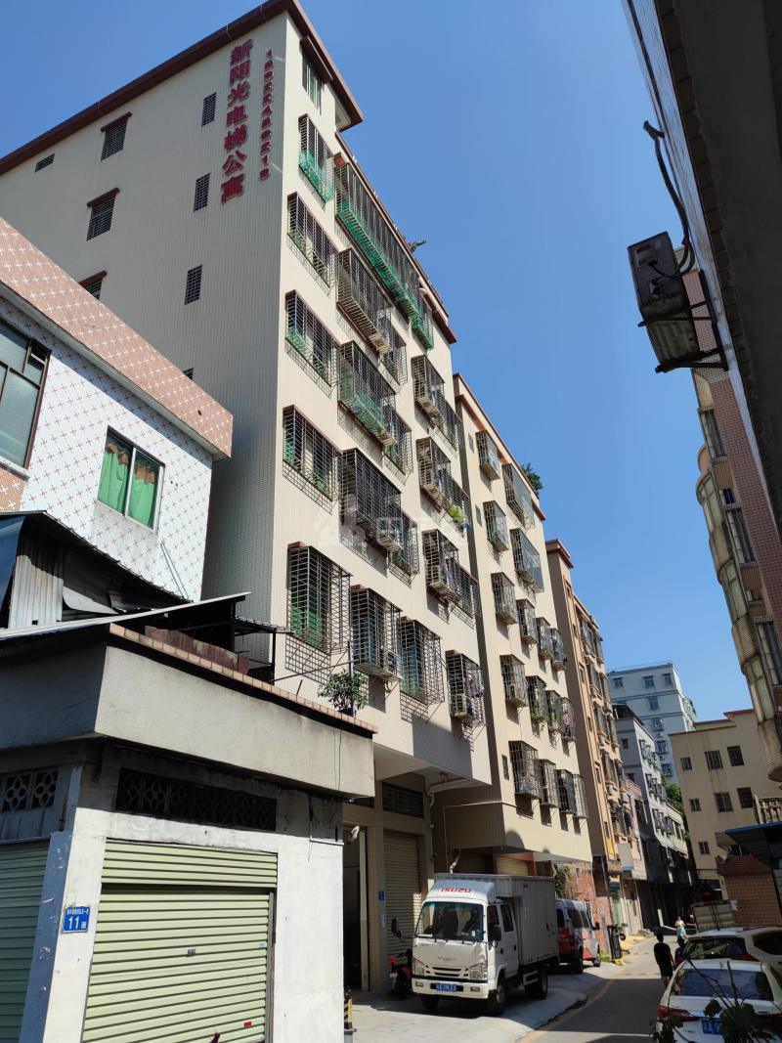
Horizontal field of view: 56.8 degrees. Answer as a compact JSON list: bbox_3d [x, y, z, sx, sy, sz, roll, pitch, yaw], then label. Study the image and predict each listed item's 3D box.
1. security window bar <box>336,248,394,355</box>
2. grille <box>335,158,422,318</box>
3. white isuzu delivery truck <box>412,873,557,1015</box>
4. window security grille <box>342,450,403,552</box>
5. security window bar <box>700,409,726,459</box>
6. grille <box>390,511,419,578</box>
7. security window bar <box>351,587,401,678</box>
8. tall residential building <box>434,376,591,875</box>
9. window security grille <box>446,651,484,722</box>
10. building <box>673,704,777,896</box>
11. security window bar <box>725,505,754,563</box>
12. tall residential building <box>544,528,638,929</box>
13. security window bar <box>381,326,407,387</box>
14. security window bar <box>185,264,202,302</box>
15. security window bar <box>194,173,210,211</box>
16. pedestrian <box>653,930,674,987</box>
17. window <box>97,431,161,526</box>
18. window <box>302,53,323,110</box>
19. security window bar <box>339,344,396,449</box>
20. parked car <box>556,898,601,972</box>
[{"bbox_3d":[-0.677,-5.979,19.707,0.463,1.636,2.336,-15,-30,22],"label":"security window bar"},{"bbox_3d":[-0.272,-8.638,22.832,0.480,1.953,4.957,-14,-30,23],"label":"grille"},{"bbox_3d":[2.672,11.155,19.432,2.120,2.940,5.900,-13,-30,23],"label":"white isuzu delivery truck"},{"bbox_3d":[-0.412,-0.432,17.672,0.440,1.777,2.320,-14,-30,23],"label":"window security grille"},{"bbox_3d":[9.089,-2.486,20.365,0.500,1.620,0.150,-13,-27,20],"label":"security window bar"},{"bbox_3d":[0.365,0.535,19.054,0.320,1.382,1.274,-14,-30,23],"label":"grille"},{"bbox_3d":[-0.261,2.565,16.097,0.450,1.700,1.700,-14,-28,22],"label":"security window bar"},{"bbox_3d":[0.979,6.962,30.552,10.500,20.600,11.200,-14,-30,23],"label":"tall residential building"},{"bbox_3d":[2.188,4.801,20.505,0.500,1.659,1.643,-14,-30,23],"label":"window security grille"},{"bbox_3d":[28.556,22.987,58.793,7.615,13.137,9.000,-16,-28,25],"label":"building"},{"bbox_3d":[8.855,0.354,18.303,0.380,1.550,0.120,-15,-30,22],"label":"security window bar"},{"bbox_3d":[9.147,14.524,47.948,10.000,22.400,11.500,-15,-30,22],"label":"tall residential building"},{"bbox_3d":[0.076,-5.071,21.619,0.320,1.400,1.420,-14,-28,22],"label":"security window bar"},{"bbox_3d":[-4.679,-5.640,17.128,0.430,1.100,0.080,-15,-30,22],"label":"security window bar"},{"bbox_3d":[-4.914,-8.566,18.785,0.440,1.200,0.070,-14,-28,22],"label":"security window bar"},{"bbox_3d":[7.507,12.049,19.739,0.460,1.520,0.300,-15,-30,22],"label":"pedestrian"},{"bbox_3d":[-4.102,-0.633,11.488,0.100,1.310,1.330,-13,-27,20],"label":"window"},{"bbox_3d":[-2.340,-12.882,21.407,0.150,1.491,1.099,-14,-29,22],"label":"window"},{"bbox_3d":[-0.542,-3.334,19.060,0.470,1.671,2.395,-14,-30,23],"label":"security window bar"},{"bbox_3d":[5.626,13.885,24.221,1.750,1.970,4.500,-15,-30,22],"label":"parked car"}]

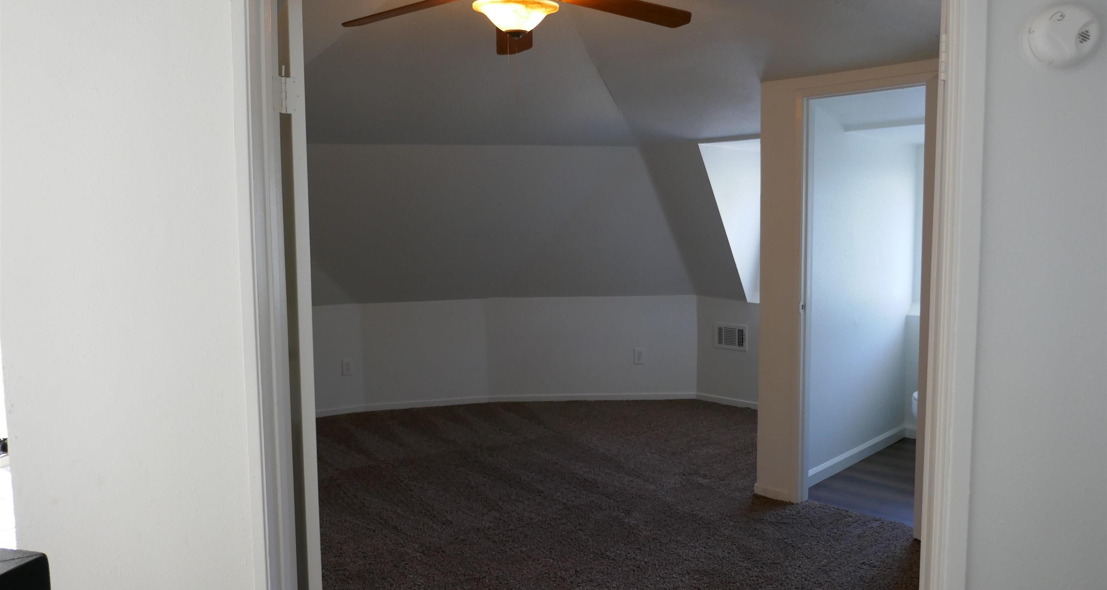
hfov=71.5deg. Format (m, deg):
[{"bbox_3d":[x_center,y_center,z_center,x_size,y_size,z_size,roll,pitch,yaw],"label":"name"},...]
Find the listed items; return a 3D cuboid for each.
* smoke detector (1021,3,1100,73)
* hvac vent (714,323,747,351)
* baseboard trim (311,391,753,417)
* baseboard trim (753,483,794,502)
[{"bbox_3d":[0.887,-0.449,1.343,0.123,0.123,0.042,1,5,15],"label":"smoke detector"},{"bbox_3d":[1.400,0.336,6.110,0.025,0.205,0.300,-6,7,-45],"label":"hvac vent"},{"bbox_3d":[-0.122,0.872,6.143,3.416,0.060,0.434,-1,5,-2],"label":"baseboard trim"},{"bbox_3d":[1.165,1.053,4.056,0.226,0.060,0.016,5,7,45],"label":"baseboard trim"}]

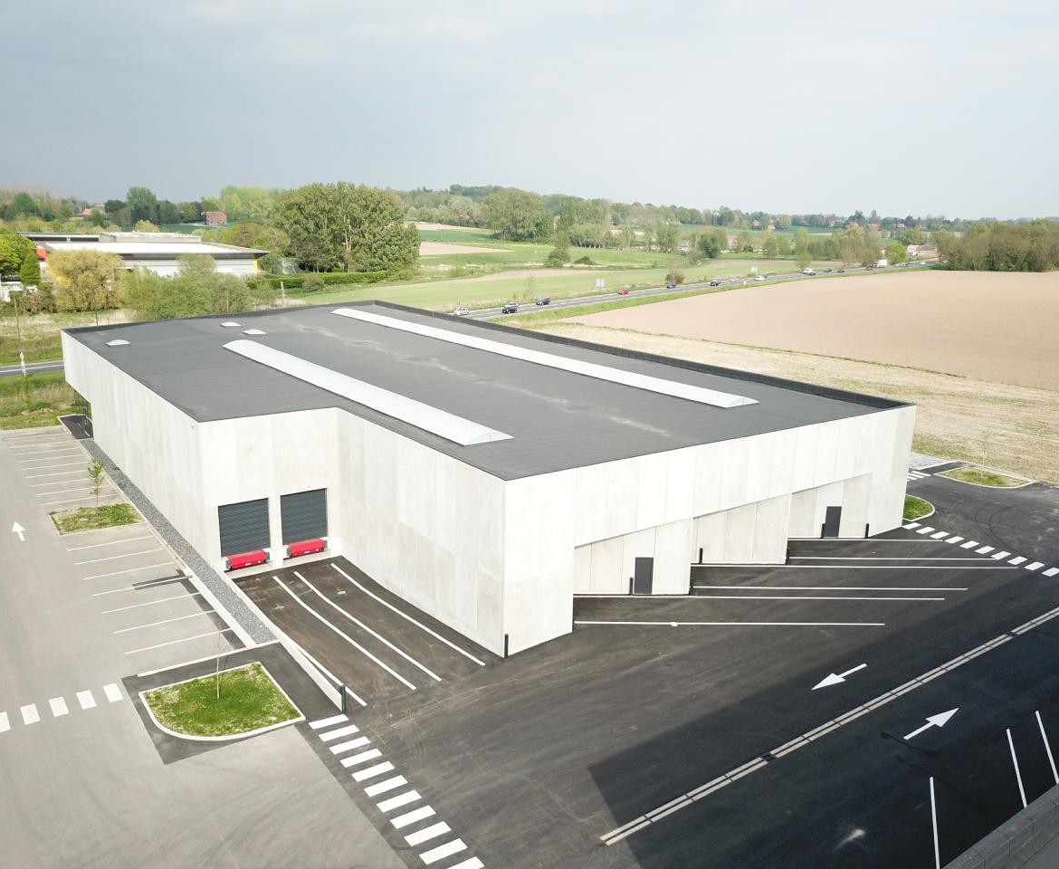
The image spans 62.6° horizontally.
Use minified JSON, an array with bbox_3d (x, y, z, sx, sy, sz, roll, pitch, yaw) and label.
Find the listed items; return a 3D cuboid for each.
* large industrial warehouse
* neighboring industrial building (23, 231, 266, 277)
[{"bbox_3d":[-14.448,-3.306,77.151,40.000,8.700,79.540,-9,17,-34],"label":"large industrial warehouse"},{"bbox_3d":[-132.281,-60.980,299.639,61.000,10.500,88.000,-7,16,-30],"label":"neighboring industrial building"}]

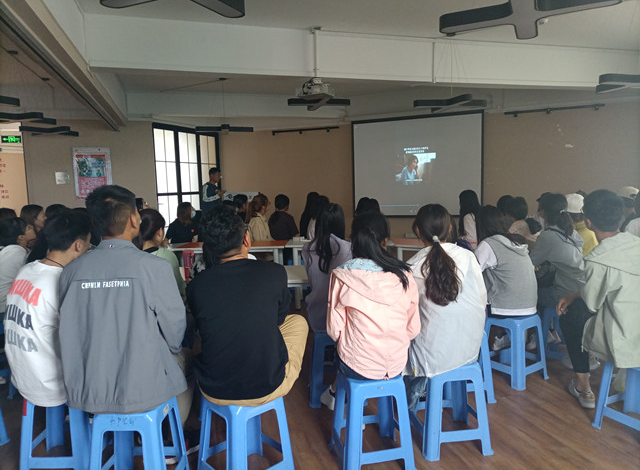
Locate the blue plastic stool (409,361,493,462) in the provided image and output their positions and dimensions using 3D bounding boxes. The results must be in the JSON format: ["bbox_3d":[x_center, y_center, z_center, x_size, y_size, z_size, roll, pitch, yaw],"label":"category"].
[{"bbox_3d":[0.694,0.895,2.620,0.365,0.465,0.365,-2,5,-5],"label":"blue plastic stool"}]

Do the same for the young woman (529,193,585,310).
[{"bbox_3d":[1.870,0.322,3.860,0.500,1.300,0.740,-3,6,-18],"label":"young woman"}]

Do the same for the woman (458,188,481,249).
[{"bbox_3d":[1.873,0.129,6.097,0.720,1.300,0.450,3,7,45],"label":"woman"}]

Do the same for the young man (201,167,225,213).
[{"bbox_3d":[-1.670,-0.168,7.500,0.400,1.720,0.500,-2,6,-2],"label":"young man"}]

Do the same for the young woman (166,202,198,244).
[{"bbox_3d":[-1.873,0.204,6.682,0.500,1.280,0.700,-4,5,-25],"label":"young woman"}]

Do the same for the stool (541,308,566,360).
[{"bbox_3d":[1.910,0.766,3.680,0.360,0.450,0.360,-5,7,-30],"label":"stool"}]

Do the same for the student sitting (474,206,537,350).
[{"bbox_3d":[1.380,0.381,3.690,0.500,1.240,0.780,-2,6,-3],"label":"student sitting"}]

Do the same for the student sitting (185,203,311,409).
[{"bbox_3d":[-0.360,0.505,2.500,0.610,1.320,0.780,-1,6,4],"label":"student sitting"}]

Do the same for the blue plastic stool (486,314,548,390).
[{"bbox_3d":[1.378,0.803,3.458,0.365,0.465,0.365,-5,6,-34],"label":"blue plastic stool"}]

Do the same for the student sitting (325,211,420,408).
[{"bbox_3d":[0.260,0.491,2.740,0.510,1.270,0.800,-2,6,-4],"label":"student sitting"}]

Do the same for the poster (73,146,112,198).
[{"bbox_3d":[-3.310,-0.890,7.000,0.540,0.760,0.020,-3,6,-15],"label":"poster"}]

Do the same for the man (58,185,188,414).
[{"bbox_3d":[-0.880,0.474,2.440,0.590,1.420,0.800,-1,6,0],"label":"man"}]

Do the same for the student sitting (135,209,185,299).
[{"bbox_3d":[-0.965,0.481,3.322,0.460,1.260,0.720,2,6,38],"label":"student sitting"}]

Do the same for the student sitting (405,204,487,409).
[{"bbox_3d":[0.641,0.464,2.818,0.450,1.280,0.700,-3,5,-10],"label":"student sitting"}]

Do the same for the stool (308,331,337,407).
[{"bbox_3d":[0.107,0.859,3.260,0.365,0.465,0.365,-2,5,-1],"label":"stool"}]

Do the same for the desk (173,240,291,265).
[{"bbox_3d":[-1.167,0.504,6.172,1.420,0.750,0.650,-2,5,-3],"label":"desk"}]

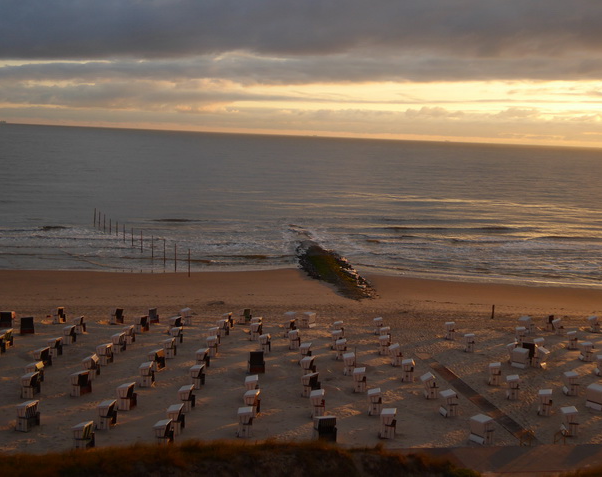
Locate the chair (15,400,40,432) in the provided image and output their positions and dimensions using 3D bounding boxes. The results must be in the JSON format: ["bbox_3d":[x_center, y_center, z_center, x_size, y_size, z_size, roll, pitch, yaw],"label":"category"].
[{"bbox_3d":[-16.987,11.008,50.253,0.881,1.620,1.210,5,8,19],"label":"chair"}]

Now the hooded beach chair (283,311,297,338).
[{"bbox_3d":[-0.993,9.234,82.525,0.970,1.600,1.200,5,8,22],"label":"hooded beach chair"}]

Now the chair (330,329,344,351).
[{"bbox_3d":[3.497,9.944,79.670,1.000,1.650,1.170,3,7,7],"label":"chair"}]

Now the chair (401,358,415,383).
[{"bbox_3d":[9.046,11.094,67.911,0.970,1.600,1.200,3,7,5],"label":"chair"}]

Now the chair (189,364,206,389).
[{"bbox_3d":[-7.649,10.424,60.915,0.900,1.570,1.170,4,8,13],"label":"chair"}]

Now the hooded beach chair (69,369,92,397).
[{"bbox_3d":[-15.745,10.248,57.547,0.950,1.600,1.200,5,8,20],"label":"hooded beach chair"}]

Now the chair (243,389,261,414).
[{"bbox_3d":[-3.280,11.118,54.762,0.950,1.600,1.200,4,7,10],"label":"chair"}]

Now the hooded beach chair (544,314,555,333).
[{"bbox_3d":[26.954,9.150,87.709,0.930,1.590,1.220,9,10,41],"label":"hooded beach chair"}]

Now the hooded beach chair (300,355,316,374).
[{"bbox_3d":[0.605,10.526,67.221,1.000,1.520,1.200,5,8,19],"label":"hooded beach chair"}]

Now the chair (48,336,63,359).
[{"bbox_3d":[-21.122,9.368,69.394,0.950,1.600,1.200,4,7,9],"label":"chair"}]

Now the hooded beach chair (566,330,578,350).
[{"bbox_3d":[25.519,9.527,76.464,0.950,1.600,1.200,3,7,7],"label":"hooded beach chair"}]

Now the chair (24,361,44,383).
[{"bbox_3d":[-20.144,10.224,61.123,0.950,1.600,1.200,4,7,11],"label":"chair"}]

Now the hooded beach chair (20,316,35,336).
[{"bbox_3d":[-27.405,8.555,80.971,1.170,1.650,1.000,0,8,-18],"label":"hooded beach chair"}]

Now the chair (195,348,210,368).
[{"bbox_3d":[-8.187,10.034,67.350,0.884,1.620,1.210,4,8,11],"label":"chair"}]

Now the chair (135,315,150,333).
[{"bbox_3d":[-16.197,8.675,81.946,0.959,1.620,1.210,5,8,21],"label":"chair"}]

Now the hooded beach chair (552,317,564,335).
[{"bbox_3d":[28.275,9.684,88.639,1.054,1.620,1.210,5,8,18],"label":"hooded beach chair"}]

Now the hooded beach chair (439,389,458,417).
[{"bbox_3d":[10.421,11.568,56.861,1.050,1.500,1.170,1,8,-13],"label":"hooded beach chair"}]

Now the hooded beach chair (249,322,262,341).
[{"bbox_3d":[-4.539,9.404,82.065,1.000,1.650,1.170,3,7,6],"label":"hooded beach chair"}]

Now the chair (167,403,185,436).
[{"bbox_3d":[-7.807,11.429,50.878,0.950,1.600,1.200,3,7,5],"label":"chair"}]

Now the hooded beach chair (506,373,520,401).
[{"bbox_3d":[16.454,11.585,62.759,0.950,1.600,1.200,4,7,9],"label":"hooded beach chair"}]

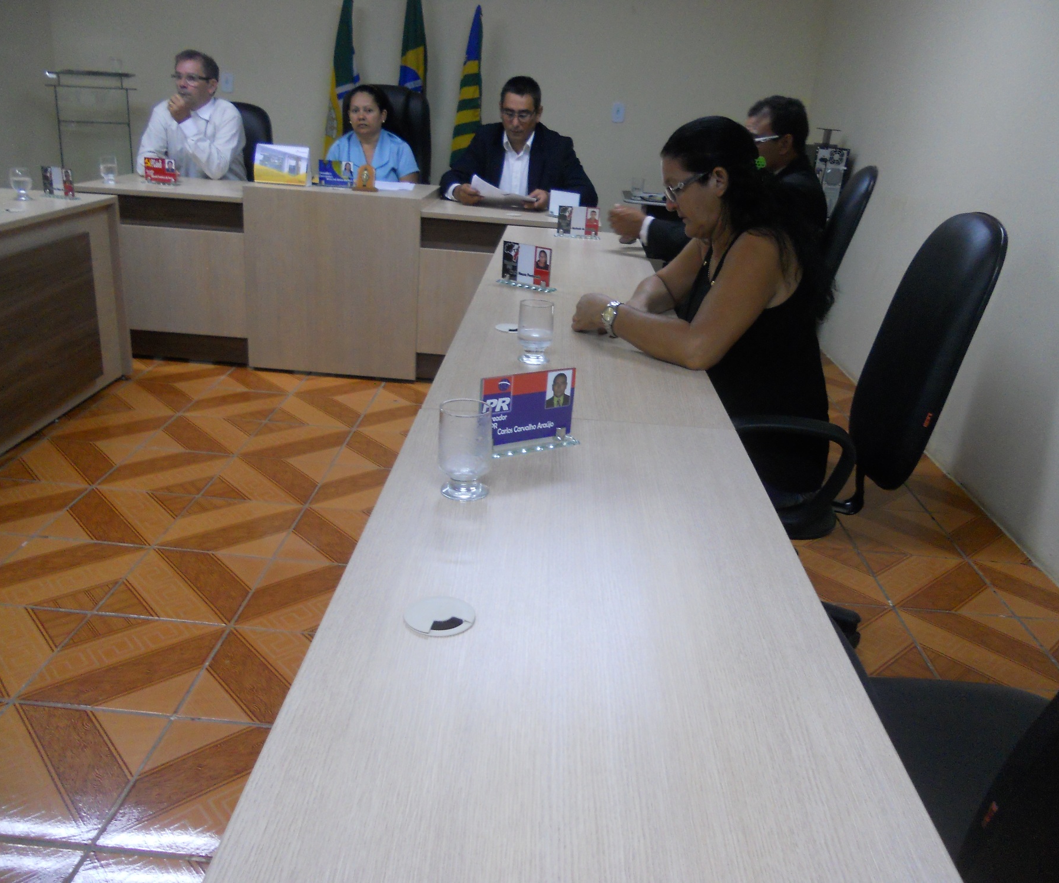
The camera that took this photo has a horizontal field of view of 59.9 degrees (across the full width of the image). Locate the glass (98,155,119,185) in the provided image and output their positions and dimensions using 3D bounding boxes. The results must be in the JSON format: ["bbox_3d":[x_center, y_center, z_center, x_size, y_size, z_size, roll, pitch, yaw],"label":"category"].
[{"bbox_3d":[-1.971,-1.279,4.311,0.070,0.121,0.070,5,21,1],"label":"glass"}]

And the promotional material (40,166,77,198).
[{"bbox_3d":[-1.900,-1.050,3.723,0.163,0.117,0.050,6,21,5],"label":"promotional material"}]

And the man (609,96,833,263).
[{"bbox_3d":[0.691,-0.637,3.511,0.800,1.310,0.520,5,21,1],"label":"man"}]

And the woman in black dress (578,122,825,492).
[{"bbox_3d":[0.422,-0.129,2.207,0.680,1.220,0.540,4,21,-2],"label":"woman in black dress"}]

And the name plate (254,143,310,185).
[{"bbox_3d":[-1.062,-1.192,3.951,0.222,0.158,0.080,5,21,3],"label":"name plate"}]

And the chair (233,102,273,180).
[{"bbox_3d":[-1.713,-1.202,4.807,0.600,1.100,0.660,12,22,20],"label":"chair"}]

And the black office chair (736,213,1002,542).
[{"bbox_3d":[0.669,-0.027,2.234,0.660,1.090,0.600,5,21,1],"label":"black office chair"}]

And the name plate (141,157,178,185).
[{"bbox_3d":[-1.582,-1.161,3.953,0.158,0.114,0.035,9,22,12],"label":"name plate"}]

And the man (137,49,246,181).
[{"bbox_3d":[-1.726,-1.301,4.727,0.540,1.350,0.700,15,23,25],"label":"man"}]

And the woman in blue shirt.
[{"bbox_3d":[-0.844,-1.171,4.715,0.480,1.240,0.720,4,21,-2],"label":"woman in blue shirt"}]

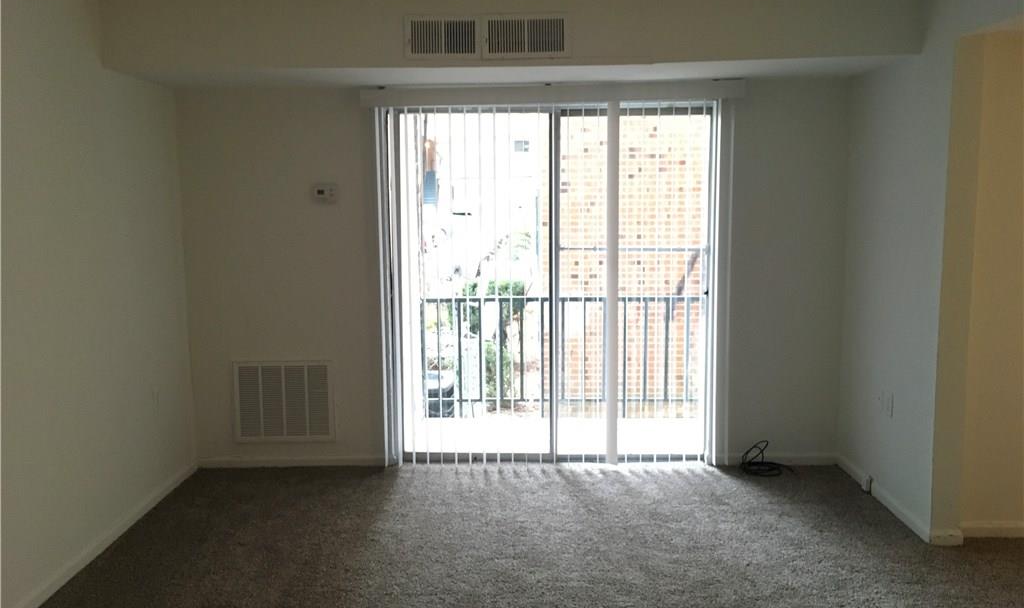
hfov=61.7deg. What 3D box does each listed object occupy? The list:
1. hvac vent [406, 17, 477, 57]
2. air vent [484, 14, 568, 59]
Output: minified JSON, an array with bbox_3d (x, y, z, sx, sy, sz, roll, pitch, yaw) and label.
[{"bbox_3d":[-0.301,-1.167,3.747,0.335,0.190,0.022,-1,8,1],"label":"hvac vent"},{"bbox_3d":[0.067,-1.170,3.738,0.387,0.190,0.022,-1,8,1],"label":"air vent"}]

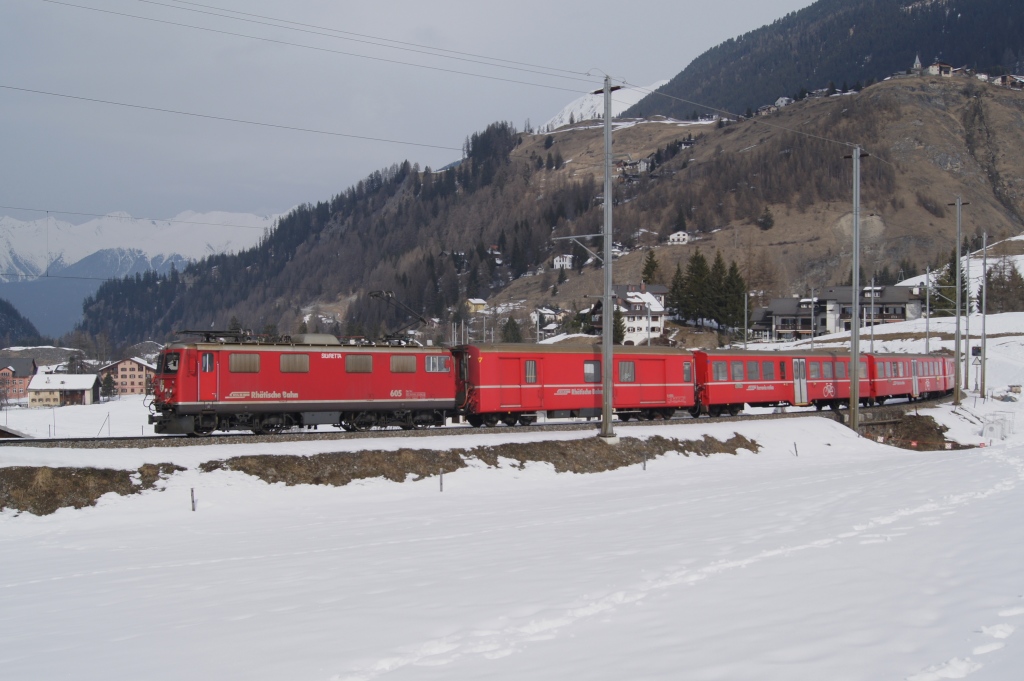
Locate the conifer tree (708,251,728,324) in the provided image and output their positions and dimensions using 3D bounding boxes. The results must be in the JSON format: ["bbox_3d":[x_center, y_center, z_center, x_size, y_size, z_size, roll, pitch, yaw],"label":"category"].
[{"bbox_3d":[51.740,-13.030,235.000,5.300,19.000,5.300,0,1,0],"label":"conifer tree"}]

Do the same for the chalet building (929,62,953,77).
[{"bbox_3d":[324.314,-205.077,710.000,12.000,9.800,12.500,0,1,-13],"label":"chalet building"}]

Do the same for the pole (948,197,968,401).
[{"bbox_3d":[33.620,-2.980,70.700,0.500,15.600,0.500,1,1,37],"label":"pole"}]

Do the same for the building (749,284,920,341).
[{"bbox_3d":[61.962,-5.103,181.000,29.500,11.000,13.000,0,1,12],"label":"building"}]

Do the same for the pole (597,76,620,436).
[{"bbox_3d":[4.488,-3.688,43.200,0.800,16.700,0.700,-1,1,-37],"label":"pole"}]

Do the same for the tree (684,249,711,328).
[{"bbox_3d":[40.271,-11.465,205.000,6.000,17.000,6.000,0,1,0],"label":"tree"}]

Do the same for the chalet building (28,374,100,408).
[{"bbox_3d":[-155.279,17.599,326.000,20.000,11.400,11.000,0,1,-8],"label":"chalet building"}]

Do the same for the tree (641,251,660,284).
[{"bbox_3d":[41.312,-21.133,280.000,5.800,11.500,5.800,0,1,0],"label":"tree"}]

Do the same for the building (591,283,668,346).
[{"bbox_3d":[30.820,-6.560,246.000,18.500,15.500,13.500,0,1,12],"label":"building"}]

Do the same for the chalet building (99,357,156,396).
[{"bbox_3d":[-150.000,14.200,371.000,22.000,14.500,18.000,0,1,-12],"label":"chalet building"}]

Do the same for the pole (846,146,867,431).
[{"bbox_3d":[19.870,-2.950,54.200,0.500,16.300,0.500,1,2,45],"label":"pole"}]

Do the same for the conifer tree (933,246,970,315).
[{"bbox_3d":[91.272,-12.018,195.000,7.300,14.600,7.300,0,1,0],"label":"conifer tree"}]

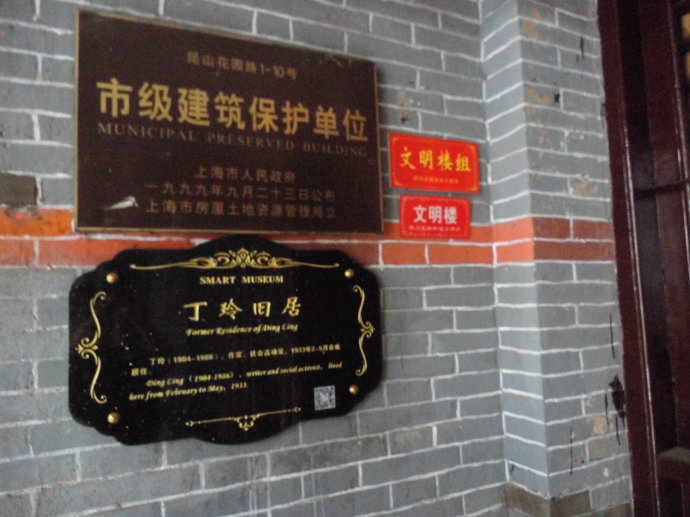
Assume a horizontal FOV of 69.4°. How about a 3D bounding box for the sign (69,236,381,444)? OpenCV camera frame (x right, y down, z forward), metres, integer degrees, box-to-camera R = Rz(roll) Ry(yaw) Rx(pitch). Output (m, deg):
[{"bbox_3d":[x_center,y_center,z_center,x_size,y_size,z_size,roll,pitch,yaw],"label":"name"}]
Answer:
[{"bbox_3d":[-0.193,0.154,0.962,0.594,0.395,0.018,0,-5,-24],"label":"sign"}]

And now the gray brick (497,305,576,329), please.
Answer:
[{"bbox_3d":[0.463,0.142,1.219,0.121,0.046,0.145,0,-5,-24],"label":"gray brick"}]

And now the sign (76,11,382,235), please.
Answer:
[{"bbox_3d":[-0.198,-0.244,0.997,0.597,0.392,0.022,0,-5,-24],"label":"sign"}]

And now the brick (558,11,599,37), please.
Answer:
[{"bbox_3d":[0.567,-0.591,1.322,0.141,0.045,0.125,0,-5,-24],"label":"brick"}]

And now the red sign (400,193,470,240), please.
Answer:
[{"bbox_3d":[0.215,-0.096,1.178,0.195,0.097,0.008,0,-5,-24],"label":"red sign"}]

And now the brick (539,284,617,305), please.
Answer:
[{"bbox_3d":[0.531,0.089,1.240,0.262,0.047,0.120,0,-5,-24],"label":"brick"}]

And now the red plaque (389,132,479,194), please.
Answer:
[{"bbox_3d":[0.217,-0.222,1.189,0.250,0.126,0.008,0,-5,-24],"label":"red plaque"}]

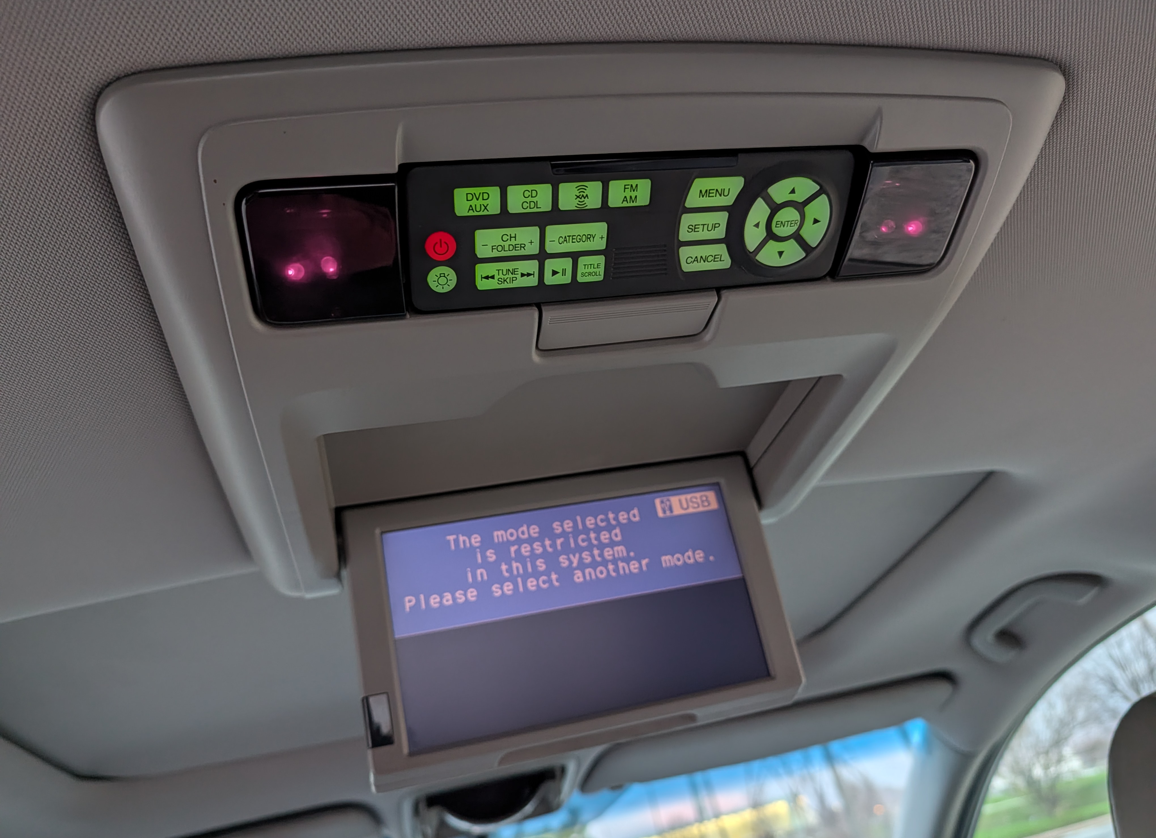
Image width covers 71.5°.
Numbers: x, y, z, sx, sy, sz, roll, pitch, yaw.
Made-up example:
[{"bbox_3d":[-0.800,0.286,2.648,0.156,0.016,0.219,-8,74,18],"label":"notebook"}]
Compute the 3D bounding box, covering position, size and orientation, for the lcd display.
[{"bbox_3d":[0.000,0.104,0.444,0.199,0.112,0.010,-7,-19,-15],"label":"lcd display"}]

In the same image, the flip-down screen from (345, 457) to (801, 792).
[{"bbox_3d":[-0.001,0.106,0.448,0.236,0.142,0.025,-7,-19,-15],"label":"flip-down screen"}]

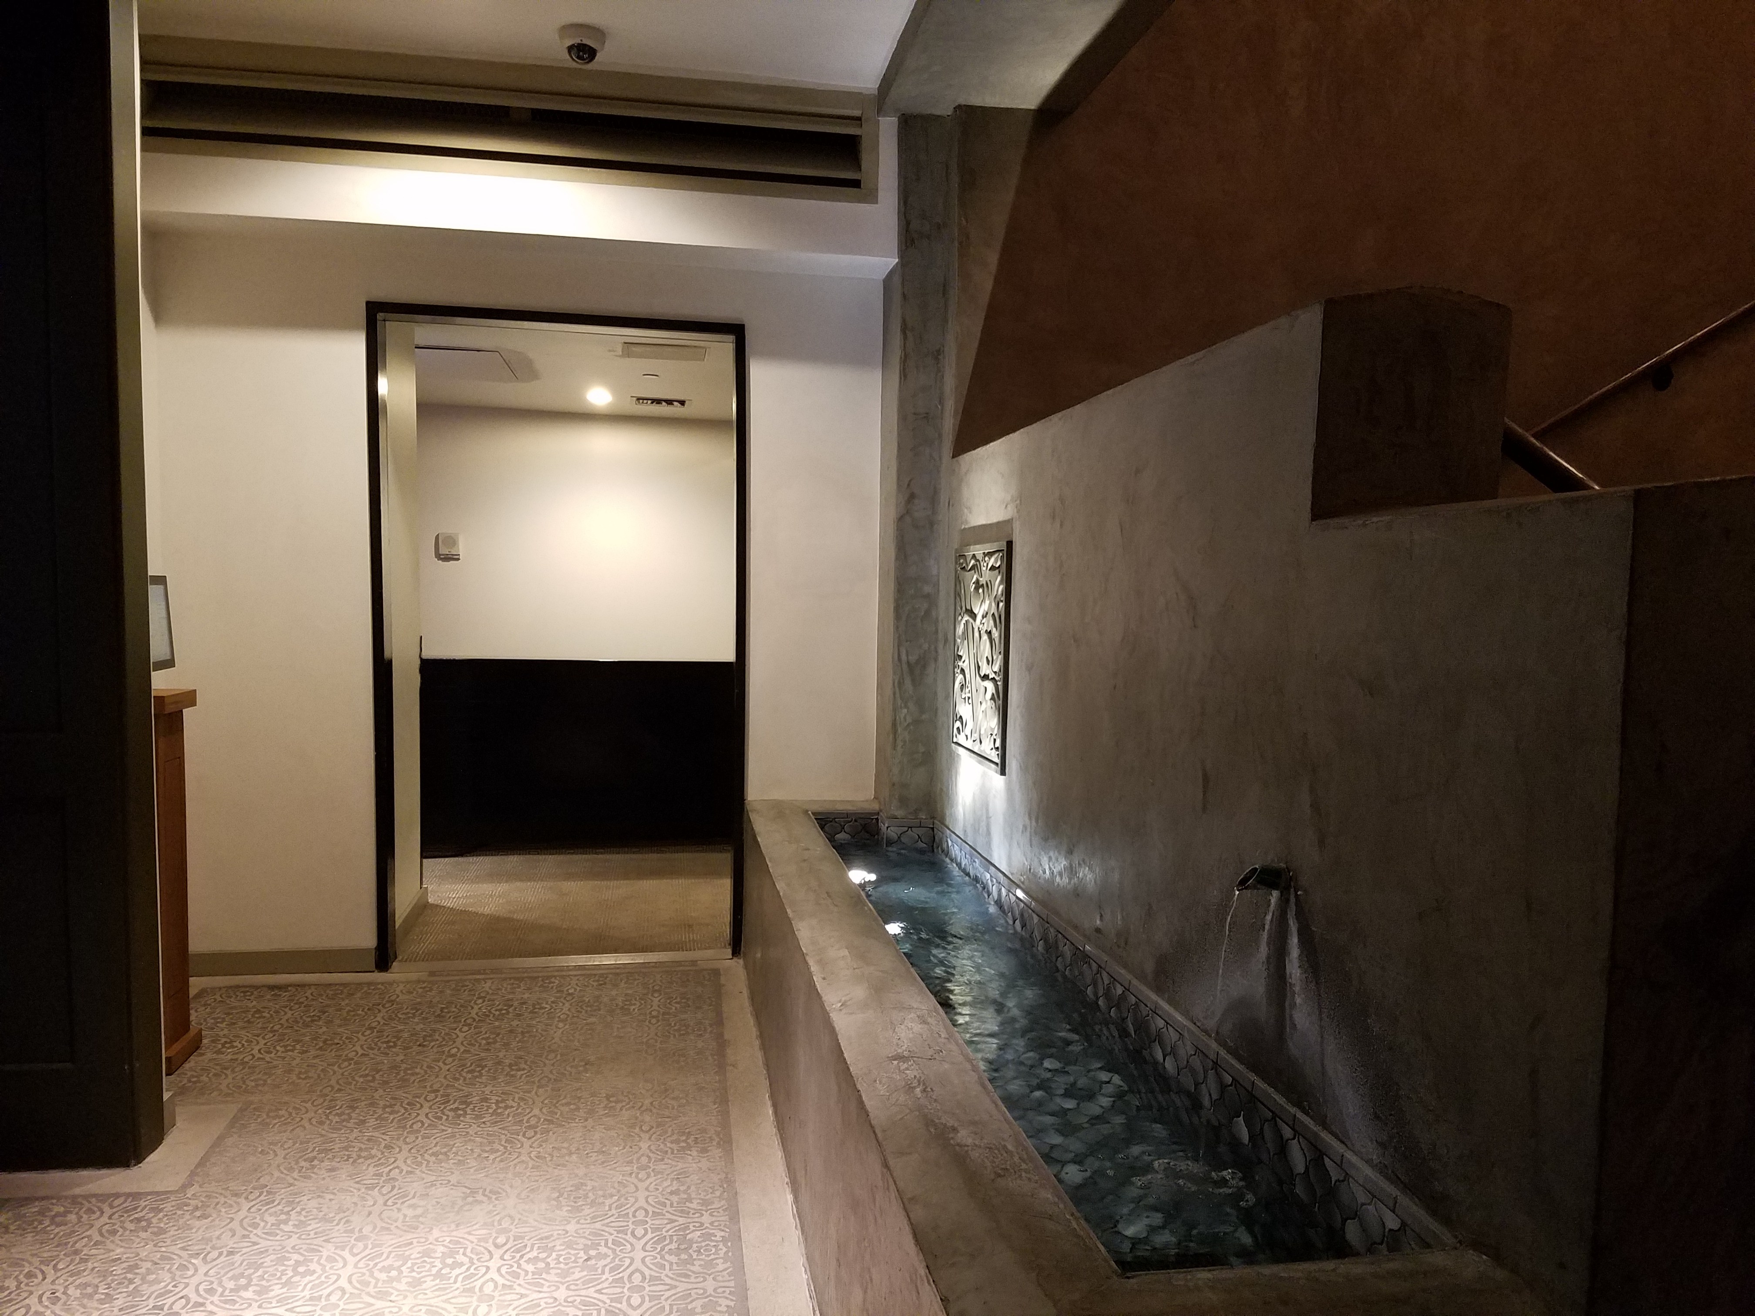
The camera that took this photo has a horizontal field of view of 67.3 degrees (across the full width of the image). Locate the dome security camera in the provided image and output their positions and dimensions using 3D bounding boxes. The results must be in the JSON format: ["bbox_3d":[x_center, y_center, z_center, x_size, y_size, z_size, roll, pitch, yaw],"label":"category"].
[{"bbox_3d":[-0.968,-1.999,4.326,0.152,0.098,0.152,0,3,-14],"label":"dome security camera"}]

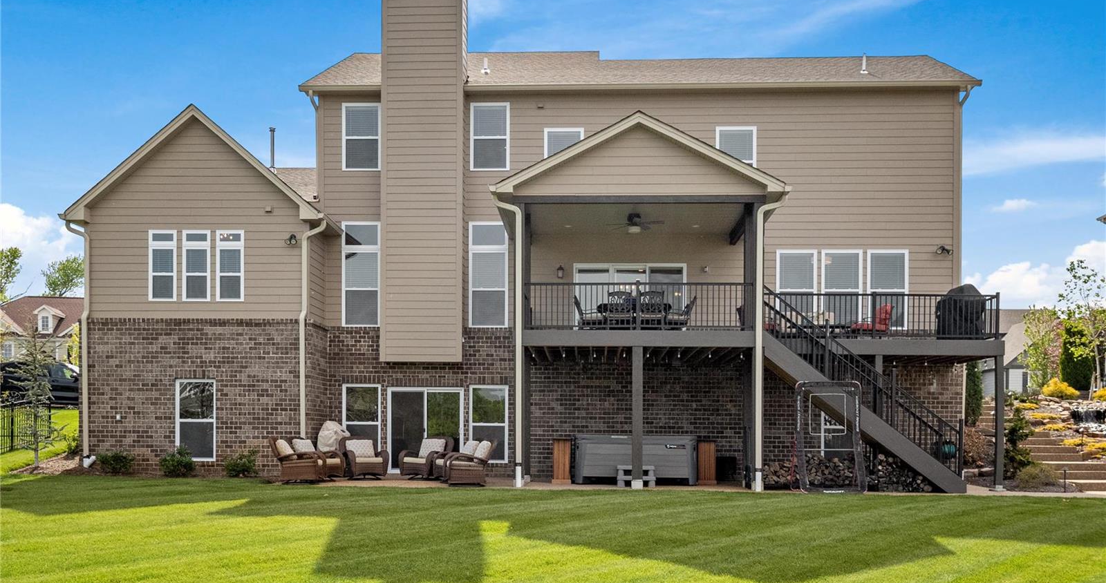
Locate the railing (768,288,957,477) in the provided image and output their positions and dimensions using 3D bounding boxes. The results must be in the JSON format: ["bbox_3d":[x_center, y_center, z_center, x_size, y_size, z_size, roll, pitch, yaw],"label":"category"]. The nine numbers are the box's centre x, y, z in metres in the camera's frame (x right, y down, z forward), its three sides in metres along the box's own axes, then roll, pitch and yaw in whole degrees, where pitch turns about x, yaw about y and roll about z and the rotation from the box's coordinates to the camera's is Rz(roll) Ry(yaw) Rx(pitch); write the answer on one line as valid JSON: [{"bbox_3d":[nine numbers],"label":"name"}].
[{"bbox_3d":[6.040,1.915,19.740,4.070,4.030,1.250,0,0,3],"label":"railing"}]

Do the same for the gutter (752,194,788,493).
[{"bbox_3d":[4.241,1.007,19.100,0.660,5.800,0.170,0,0,3],"label":"gutter"}]

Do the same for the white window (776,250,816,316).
[{"bbox_3d":[5.544,-0.049,22.360,0.916,1.773,0.118,0,0,3],"label":"white window"}]

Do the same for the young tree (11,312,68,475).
[{"bbox_3d":[-11.636,2.290,22.261,1.231,3.467,1.231,0,0,3],"label":"young tree"}]

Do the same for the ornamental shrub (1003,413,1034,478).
[{"bbox_3d":[9.916,3.265,20.980,0.739,1.428,0.739,0,0,3],"label":"ornamental shrub"}]

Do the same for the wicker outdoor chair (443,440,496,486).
[{"bbox_3d":[-1.676,3.456,19.749,0.936,0.955,0.827,0,0,-16],"label":"wicker outdoor chair"}]

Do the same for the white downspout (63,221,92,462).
[{"bbox_3d":[-10.475,1.165,21.719,0.680,5.467,0.246,0,0,3],"label":"white downspout"}]

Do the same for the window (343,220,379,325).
[{"bbox_3d":[-4.532,-0.415,23.272,0.915,2.480,0.100,0,0,3],"label":"window"}]

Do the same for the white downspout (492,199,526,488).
[{"bbox_3d":[-0.871,0.945,18.863,0.630,5.683,0.246,0,0,3],"label":"white downspout"}]

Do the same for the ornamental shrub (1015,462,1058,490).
[{"bbox_3d":[10.152,3.874,20.600,0.860,0.530,0.750,0,0,3],"label":"ornamental shrub"}]

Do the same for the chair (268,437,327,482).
[{"bbox_3d":[-5.247,3.462,20.192,0.965,0.965,0.827,0,0,-2],"label":"chair"}]

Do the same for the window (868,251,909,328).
[{"bbox_3d":[7.581,-0.043,22.222,0.926,1.773,0.118,0,0,3],"label":"window"}]

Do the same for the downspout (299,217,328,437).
[{"bbox_3d":[-5.251,1.098,21.522,0.630,5.467,0.246,0,0,3],"label":"downspout"}]

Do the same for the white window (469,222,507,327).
[{"bbox_3d":[-1.498,-0.400,23.090,0.915,2.485,0.100,0,0,3],"label":"white window"}]

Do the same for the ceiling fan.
[{"bbox_3d":[1.765,-1.428,20.700,1.280,0.430,1.280,0,0,3],"label":"ceiling fan"}]

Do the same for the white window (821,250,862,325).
[{"bbox_3d":[6.659,-0.048,22.600,0.940,1.820,0.100,0,0,3],"label":"white window"}]

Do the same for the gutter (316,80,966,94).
[{"bbox_3d":[1.841,-4.690,22.440,15.530,0.150,0.140,0,0,3],"label":"gutter"}]

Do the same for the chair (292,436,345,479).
[{"bbox_3d":[-5.142,3.641,21.500,0.900,0.880,0.820,0,0,44],"label":"chair"}]

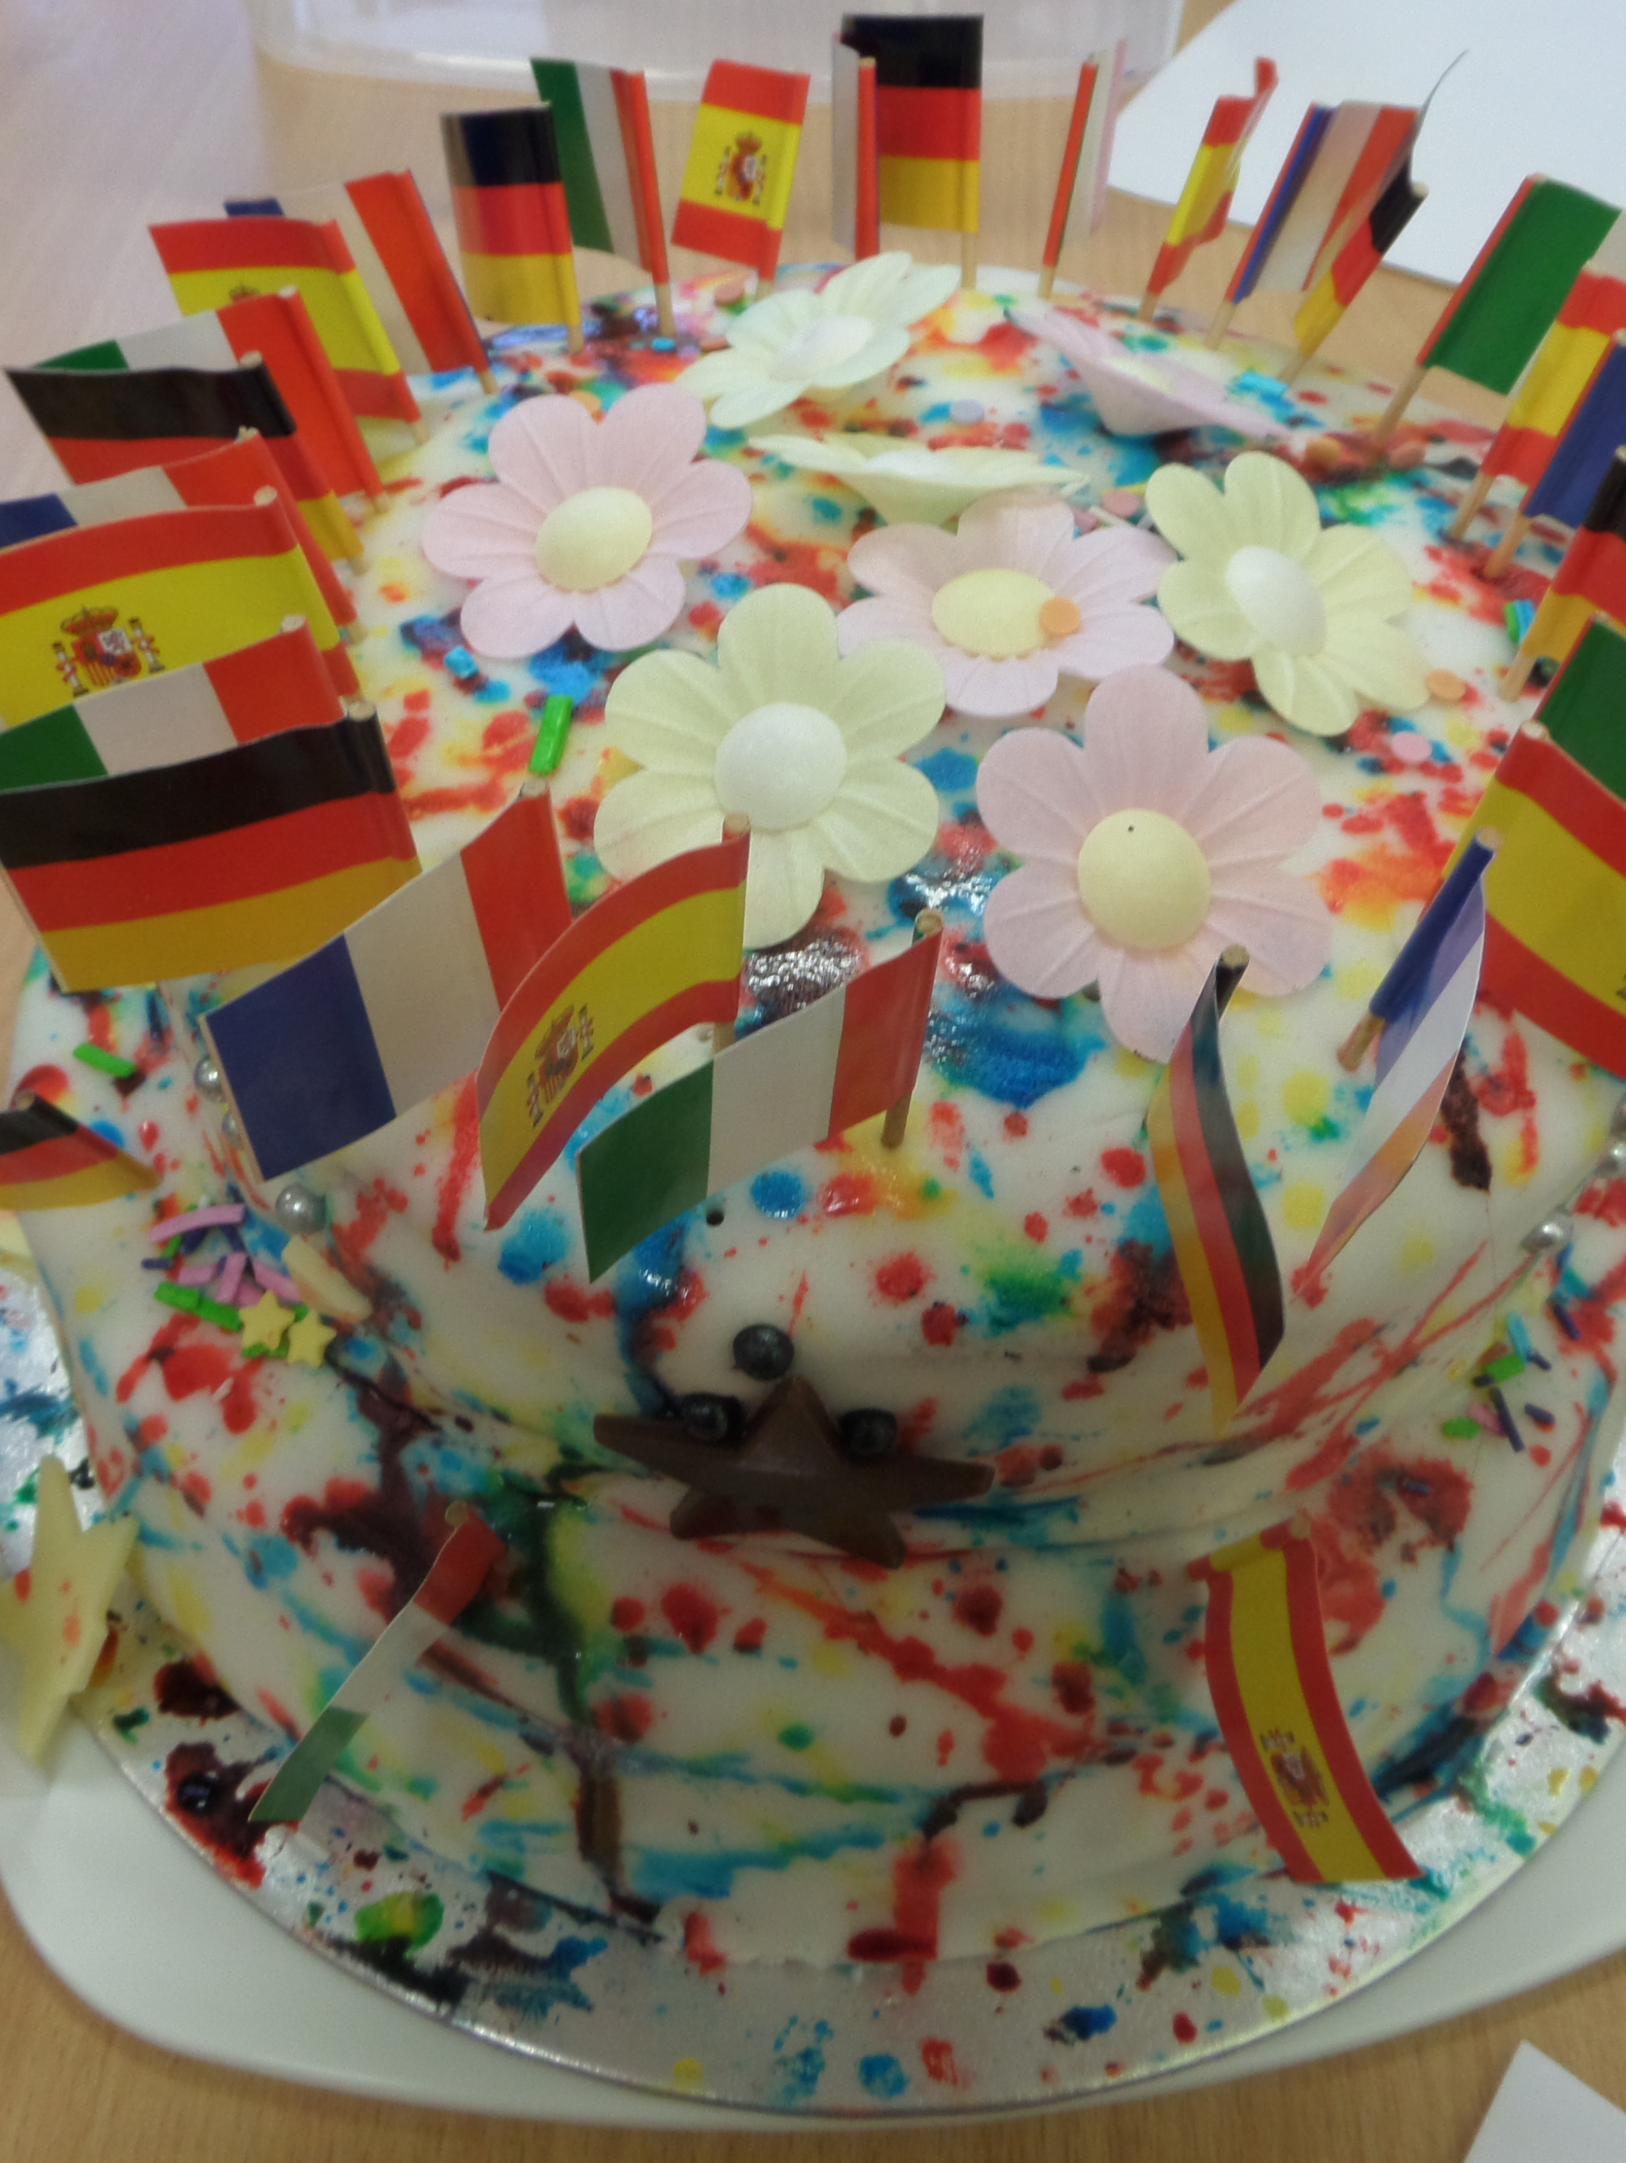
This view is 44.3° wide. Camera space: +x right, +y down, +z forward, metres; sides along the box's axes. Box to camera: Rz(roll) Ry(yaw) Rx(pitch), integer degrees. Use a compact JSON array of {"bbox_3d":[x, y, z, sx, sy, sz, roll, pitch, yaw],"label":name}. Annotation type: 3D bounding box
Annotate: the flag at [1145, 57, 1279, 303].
[{"bbox_3d":[0.054,-0.121,0.268,0.008,0.025,0.032,25,43,10],"label":"flag"}]

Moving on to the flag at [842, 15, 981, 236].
[{"bbox_3d":[0.013,-0.129,0.268,0.006,0.025,0.032,-17,33,-27],"label":"flag"}]

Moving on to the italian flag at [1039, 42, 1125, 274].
[{"bbox_3d":[0.038,-0.126,0.271,0.004,0.025,0.033,16,34,9],"label":"italian flag"}]

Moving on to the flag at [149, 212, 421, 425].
[{"bbox_3d":[-0.065,-0.092,0.243,0.034,0.025,0.005,17,53,32],"label":"flag"}]

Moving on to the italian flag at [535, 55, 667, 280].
[{"bbox_3d":[-0.028,-0.120,0.262,0.005,0.025,0.034,-19,39,-19],"label":"italian flag"}]

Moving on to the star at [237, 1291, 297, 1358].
[{"bbox_3d":[-0.059,0.026,0.216,0.007,0.002,0.006,-1,70,22],"label":"star"}]

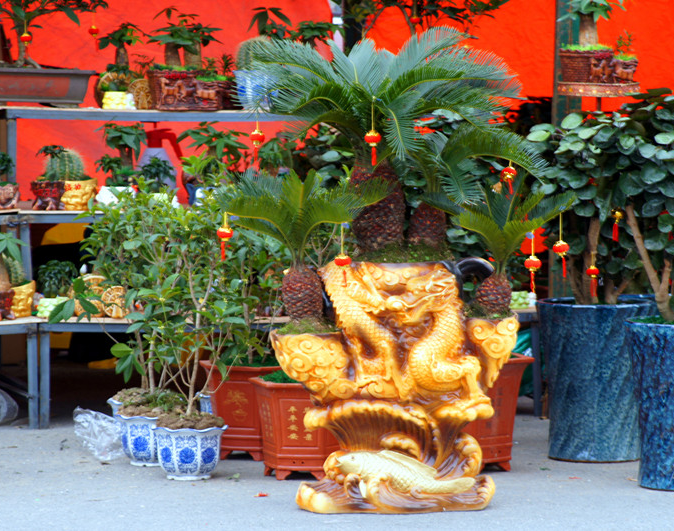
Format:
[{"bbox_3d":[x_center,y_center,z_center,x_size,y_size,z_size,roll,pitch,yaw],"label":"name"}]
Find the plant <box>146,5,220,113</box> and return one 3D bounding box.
[{"bbox_3d":[-0.562,-0.756,15.850,0.280,0.375,0.210,0,4,0],"label":"plant"}]

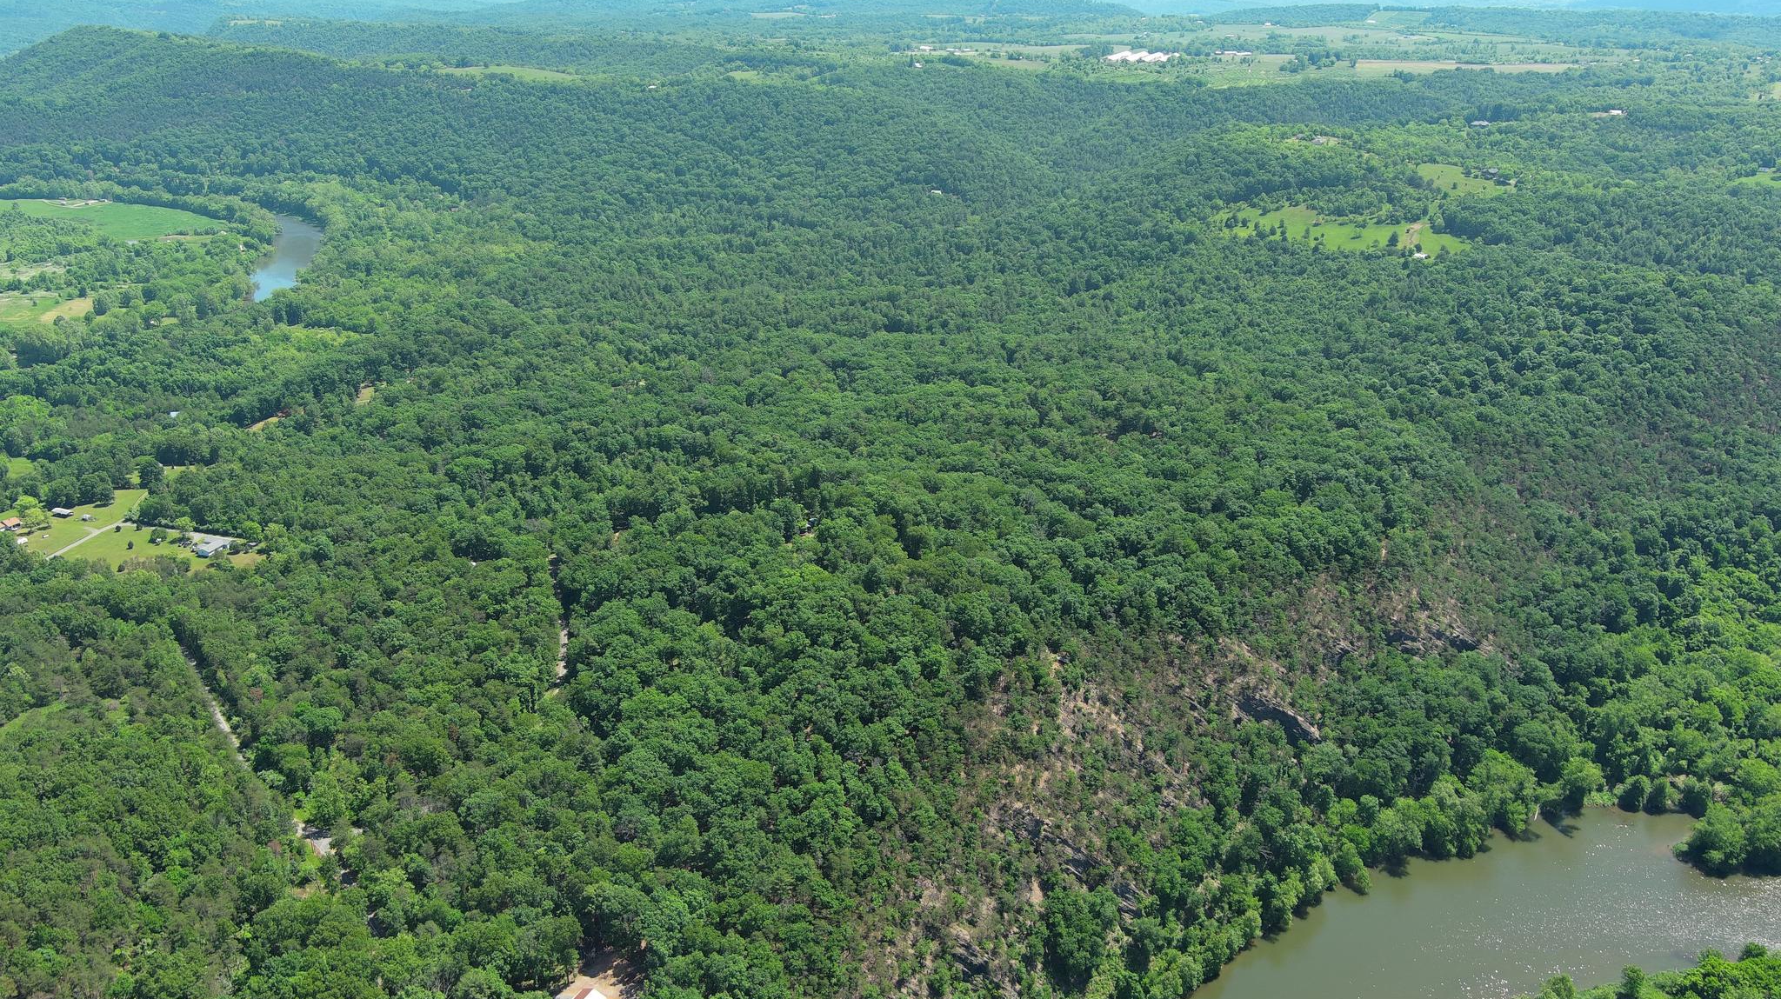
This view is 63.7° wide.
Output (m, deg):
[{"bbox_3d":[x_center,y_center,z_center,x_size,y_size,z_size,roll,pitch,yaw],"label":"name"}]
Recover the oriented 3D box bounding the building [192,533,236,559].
[{"bbox_3d":[-332.767,23.816,706.111,7.050,3.740,13.910,7,22,19],"label":"building"}]

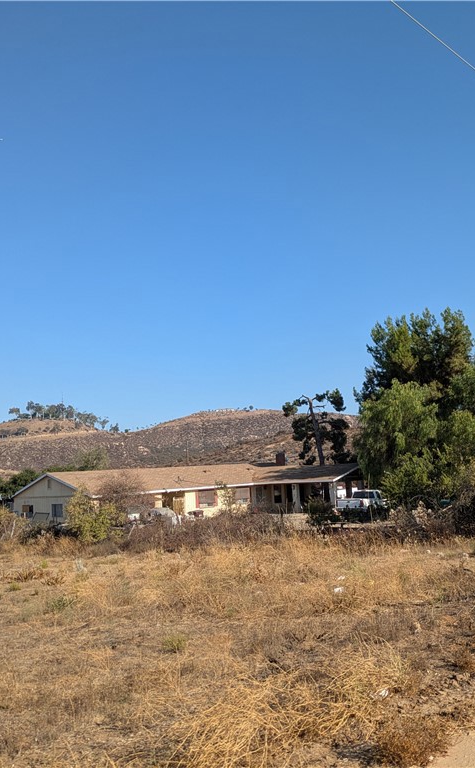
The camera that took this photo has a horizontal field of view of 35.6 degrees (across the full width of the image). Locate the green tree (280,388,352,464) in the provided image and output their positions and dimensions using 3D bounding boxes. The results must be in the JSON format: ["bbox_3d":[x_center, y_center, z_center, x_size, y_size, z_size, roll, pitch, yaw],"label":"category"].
[{"bbox_3d":[7.255,5.844,66.729,6.110,10.570,6.110,-4,-7,6],"label":"green tree"}]

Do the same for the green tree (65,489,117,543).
[{"bbox_3d":[-7.702,7.090,38.989,2.790,2.700,2.650,-2,-7,-11],"label":"green tree"}]

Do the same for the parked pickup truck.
[{"bbox_3d":[9.068,8.070,49.308,2.000,1.940,5.850,-8,-9,39],"label":"parked pickup truck"}]

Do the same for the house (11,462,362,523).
[{"bbox_3d":[-2.303,8.039,54.178,16.900,4.300,22.000,-9,-9,44],"label":"house"}]

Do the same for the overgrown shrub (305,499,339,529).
[{"bbox_3d":[4.819,7.427,42.398,1.930,1.690,1.840,-4,-7,6],"label":"overgrown shrub"}]

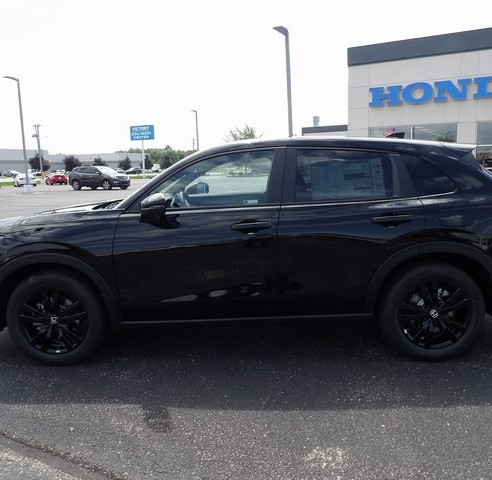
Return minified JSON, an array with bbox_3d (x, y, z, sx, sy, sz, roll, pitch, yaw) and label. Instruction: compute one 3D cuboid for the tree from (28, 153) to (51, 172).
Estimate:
[{"bbox_3d":[-47.356,-17.414,102.000,4.700,4.940,4.700,-2,9,0],"label":"tree"}]

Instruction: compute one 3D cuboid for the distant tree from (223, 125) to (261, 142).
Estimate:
[{"bbox_3d":[-0.237,-14.278,70.000,6.600,8.100,6.600,-2,9,0],"label":"distant tree"}]

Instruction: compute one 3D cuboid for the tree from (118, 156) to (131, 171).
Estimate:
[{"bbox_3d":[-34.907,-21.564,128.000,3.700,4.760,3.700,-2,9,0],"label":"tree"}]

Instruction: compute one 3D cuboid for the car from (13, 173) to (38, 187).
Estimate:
[{"bbox_3d":[-23.360,-6.317,46.888,1.820,1.430,4.700,-7,11,-32],"label":"car"}]

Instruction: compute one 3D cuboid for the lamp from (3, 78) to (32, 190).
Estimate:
[{"bbox_3d":[-16.932,-7.679,32.910,1.250,8.300,0.600,-8,11,-34],"label":"lamp"}]

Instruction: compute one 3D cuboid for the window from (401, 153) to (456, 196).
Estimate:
[{"bbox_3d":[1.251,-0.450,3.050,0.380,0.310,0.060,-2,-11,-4],"label":"window"}]

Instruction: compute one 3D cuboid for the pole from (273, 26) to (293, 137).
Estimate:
[{"bbox_3d":[2.111,-6.644,23.257,1.250,8.300,0.600,-8,11,-34],"label":"pole"}]

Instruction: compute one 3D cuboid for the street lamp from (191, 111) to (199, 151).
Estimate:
[{"bbox_3d":[-6.126,-11.480,54.202,1.100,8.300,0.350,-8,11,-34],"label":"street lamp"}]

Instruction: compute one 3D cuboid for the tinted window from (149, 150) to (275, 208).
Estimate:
[{"bbox_3d":[-0.251,-0.424,3.127,0.880,0.420,0.060,-1,-13,2],"label":"tinted window"}]

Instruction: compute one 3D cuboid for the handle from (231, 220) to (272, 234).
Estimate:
[{"bbox_3d":[0.035,-0.085,3.010,0.280,0.085,0.060,-1,9,2],"label":"handle"}]

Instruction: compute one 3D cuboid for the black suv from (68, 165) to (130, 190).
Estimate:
[{"bbox_3d":[-11.179,-4.704,33.904,5.150,1.780,1.990,3,10,27],"label":"black suv"}]

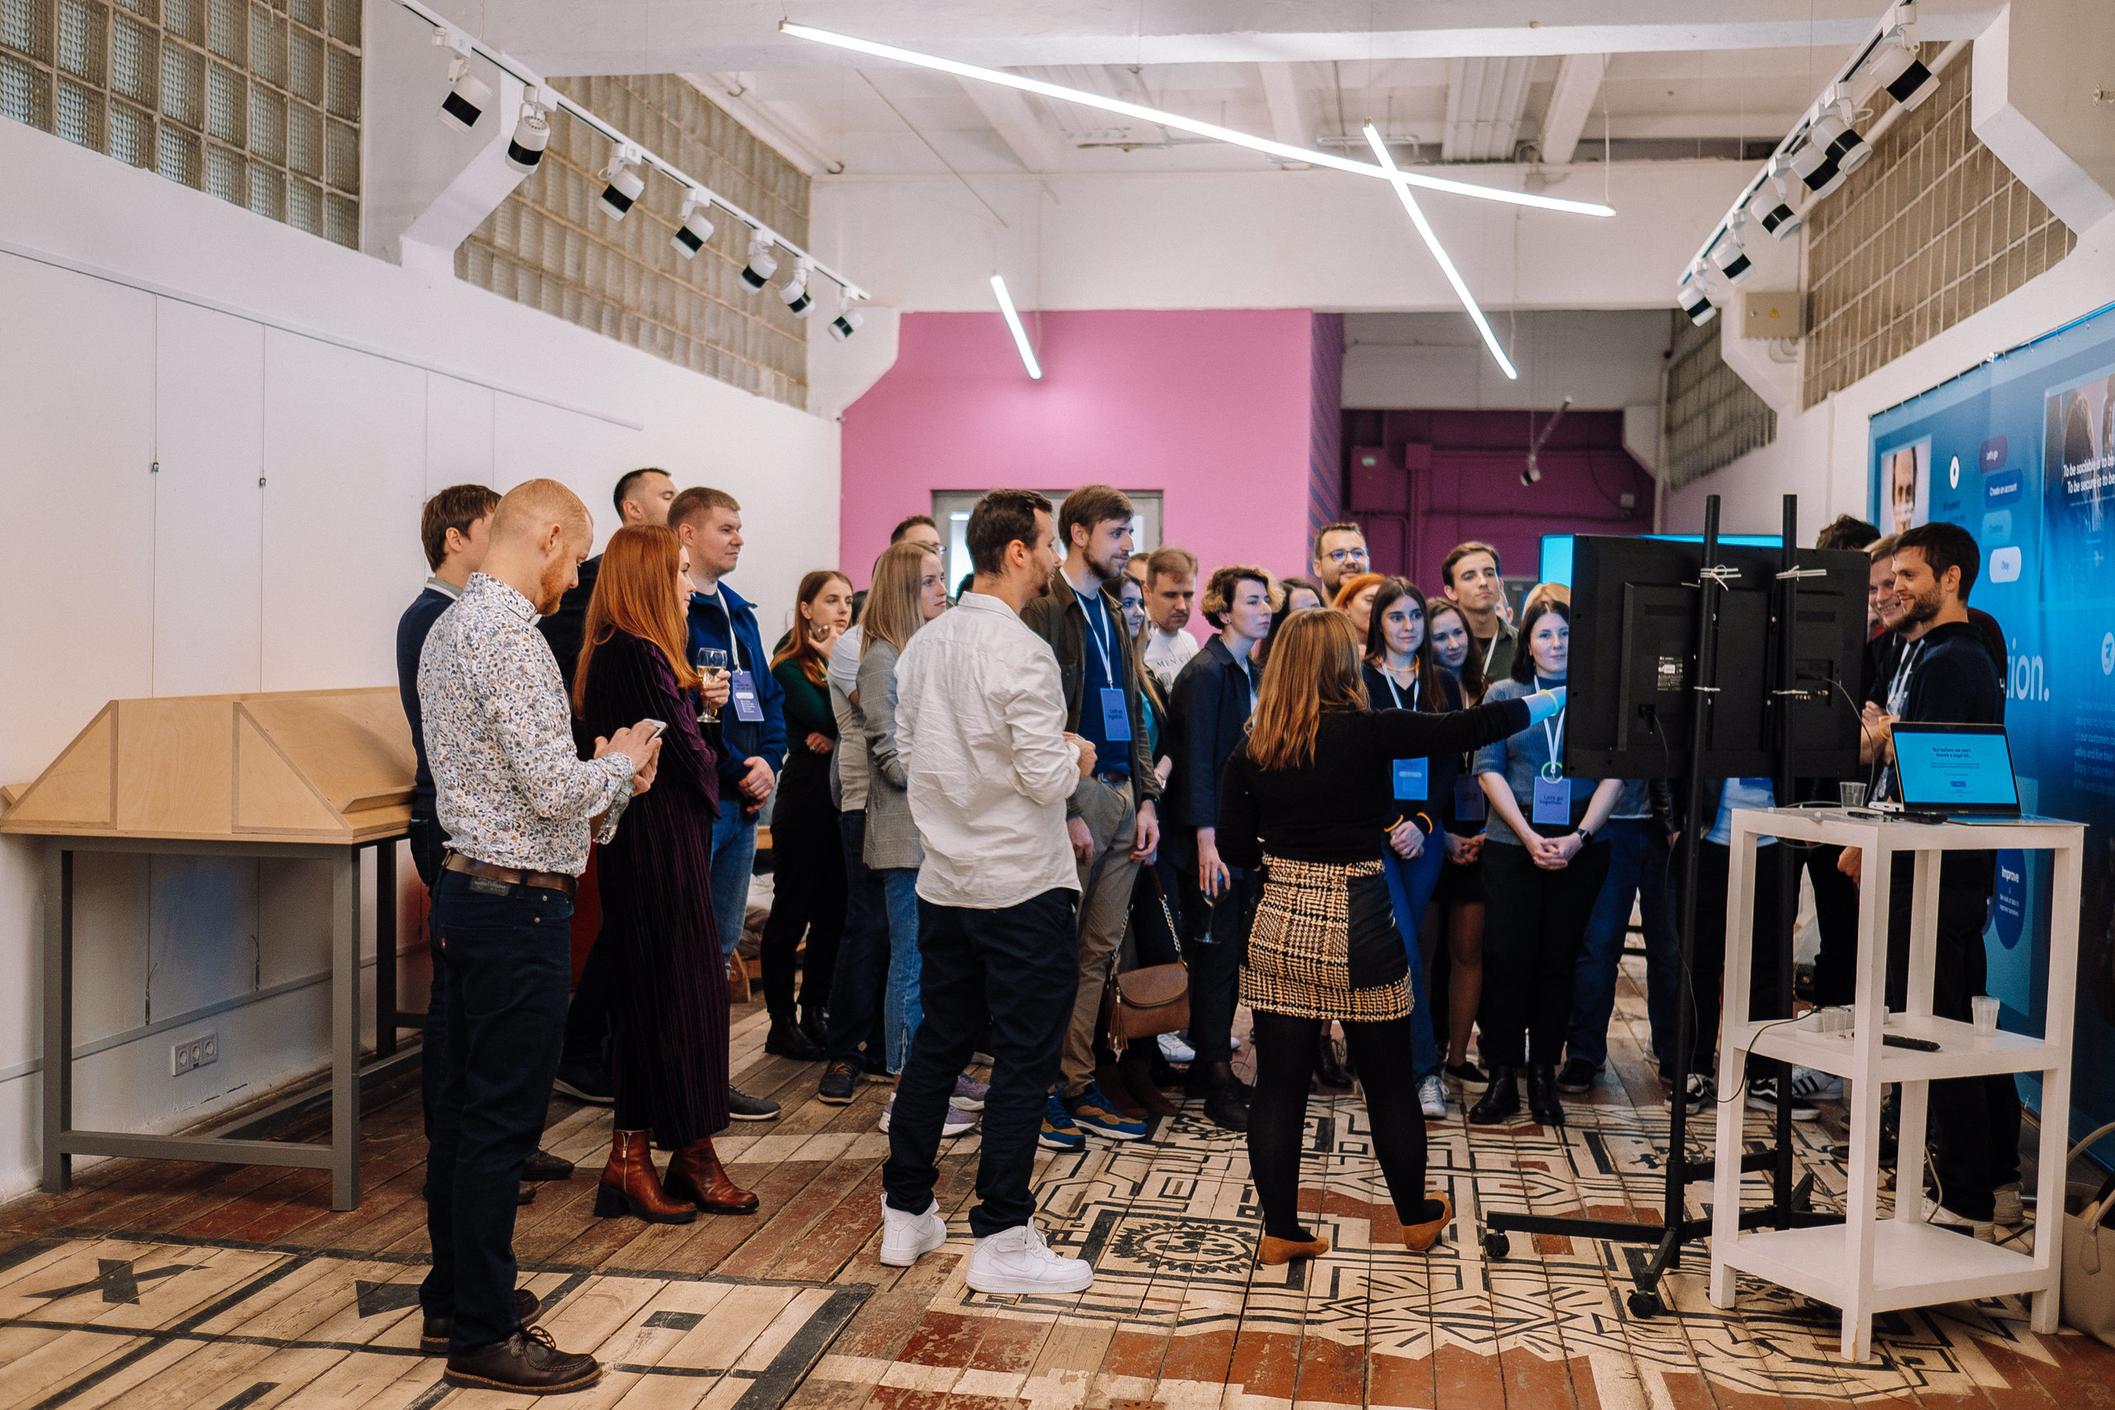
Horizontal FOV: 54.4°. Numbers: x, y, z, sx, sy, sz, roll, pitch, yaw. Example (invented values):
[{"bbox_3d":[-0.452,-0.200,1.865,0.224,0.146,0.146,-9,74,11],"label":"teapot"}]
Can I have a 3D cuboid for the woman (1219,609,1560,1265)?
[{"bbox_3d":[0.813,0.559,5.020,0.740,1.560,0.500,2,2,30],"label":"woman"}]

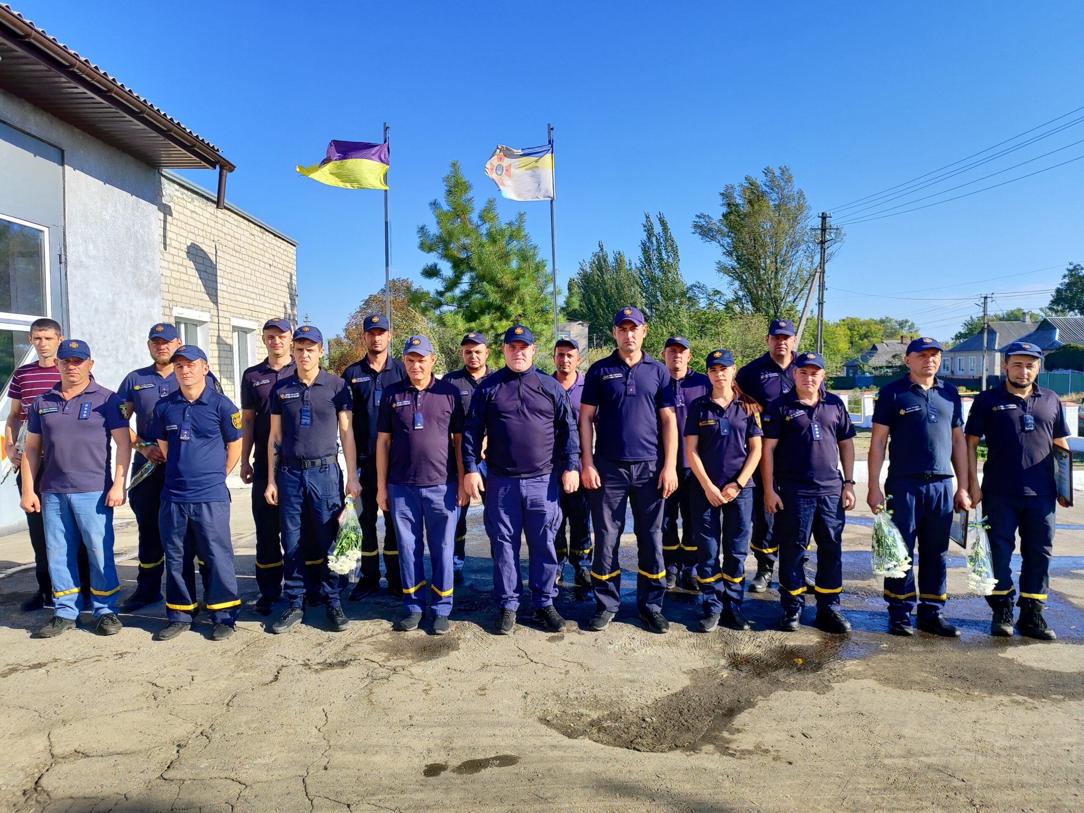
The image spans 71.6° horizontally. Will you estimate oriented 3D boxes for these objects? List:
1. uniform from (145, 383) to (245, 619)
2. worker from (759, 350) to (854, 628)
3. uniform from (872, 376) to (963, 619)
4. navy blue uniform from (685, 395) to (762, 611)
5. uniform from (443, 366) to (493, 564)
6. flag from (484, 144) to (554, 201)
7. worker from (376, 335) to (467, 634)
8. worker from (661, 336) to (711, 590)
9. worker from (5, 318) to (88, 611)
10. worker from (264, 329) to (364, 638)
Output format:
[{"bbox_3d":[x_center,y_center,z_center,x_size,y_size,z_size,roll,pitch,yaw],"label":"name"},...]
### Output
[{"bbox_3d":[-2.077,0.578,4.513,0.510,1.440,0.330,0,3,0],"label":"uniform"},{"bbox_3d":[1.600,0.502,4.544,0.550,1.672,0.360,0,3,4],"label":"worker"},{"bbox_3d":[2.221,0.547,4.445,0.550,1.448,0.320,-1,3,-6],"label":"uniform"},{"bbox_3d":[1.108,0.584,4.584,0.470,1.330,0.300,0,3,8],"label":"navy blue uniform"},{"bbox_3d":[-0.510,0.453,5.553,0.510,1.530,0.320,0,3,0],"label":"uniform"},{"bbox_3d":[-0.372,-3.739,12.000,1.150,0.900,0.300,0,3,0],"label":"flag"},{"bbox_3d":[-0.740,0.458,4.575,0.530,1.781,0.360,0,3,-3],"label":"worker"},{"bbox_3d":[0.998,0.400,5.482,0.530,1.825,0.360,0,3,7],"label":"worker"},{"bbox_3d":[-3.240,0.363,4.903,0.540,1.882,0.380,0,3,-5],"label":"worker"},{"bbox_3d":[-1.407,0.432,4.581,0.530,1.843,0.360,0,3,0],"label":"worker"}]

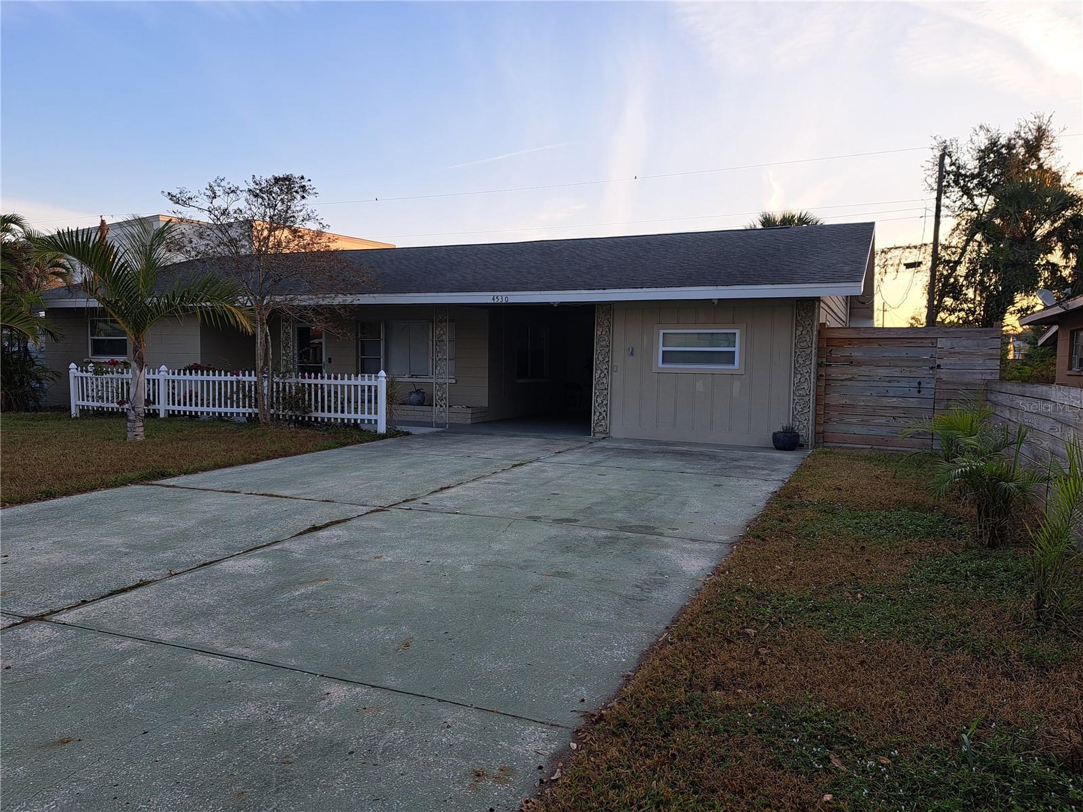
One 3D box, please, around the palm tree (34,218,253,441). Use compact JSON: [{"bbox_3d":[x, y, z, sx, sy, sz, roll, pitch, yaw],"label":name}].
[{"bbox_3d":[-6.070,-1.162,11.462,3.250,3.376,3.100,-1,4,-28],"label":"palm tree"}]

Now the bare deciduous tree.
[{"bbox_3d":[-5.164,-1.997,14.080,3.800,4.631,3.600,0,4,-20],"label":"bare deciduous tree"}]

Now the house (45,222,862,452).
[{"bbox_3d":[-1.726,-2.073,19.488,18.770,4.290,10.428,3,4,25],"label":"house"}]

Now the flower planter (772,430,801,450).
[{"bbox_3d":[3.870,0.552,11.866,0.416,0.285,0.416,2,4,18],"label":"flower planter"}]

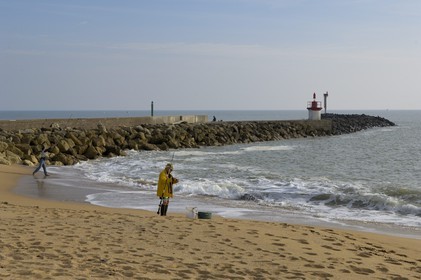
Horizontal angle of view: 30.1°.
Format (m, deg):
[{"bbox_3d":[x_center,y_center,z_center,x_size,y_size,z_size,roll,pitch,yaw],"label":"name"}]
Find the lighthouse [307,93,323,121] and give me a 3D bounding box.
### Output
[{"bbox_3d":[17.322,-5.561,129.910,2.500,4.650,2.500,0,2,0],"label":"lighthouse"}]

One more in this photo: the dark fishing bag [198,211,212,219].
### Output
[{"bbox_3d":[-0.166,2.348,24.497,0.430,0.180,0.430,0,2,0],"label":"dark fishing bag"}]

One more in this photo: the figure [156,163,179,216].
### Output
[{"bbox_3d":[-1.393,1.590,25.067,0.600,1.700,0.560,2,3,33],"label":"figure"}]

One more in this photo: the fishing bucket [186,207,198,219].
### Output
[{"bbox_3d":[-0.563,2.279,24.494,0.360,0.330,0.360,0,2,0],"label":"fishing bucket"}]

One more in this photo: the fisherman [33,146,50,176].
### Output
[{"bbox_3d":[-9.480,1.194,43.968,0.980,1.660,0.600,0,2,-7],"label":"fisherman"}]

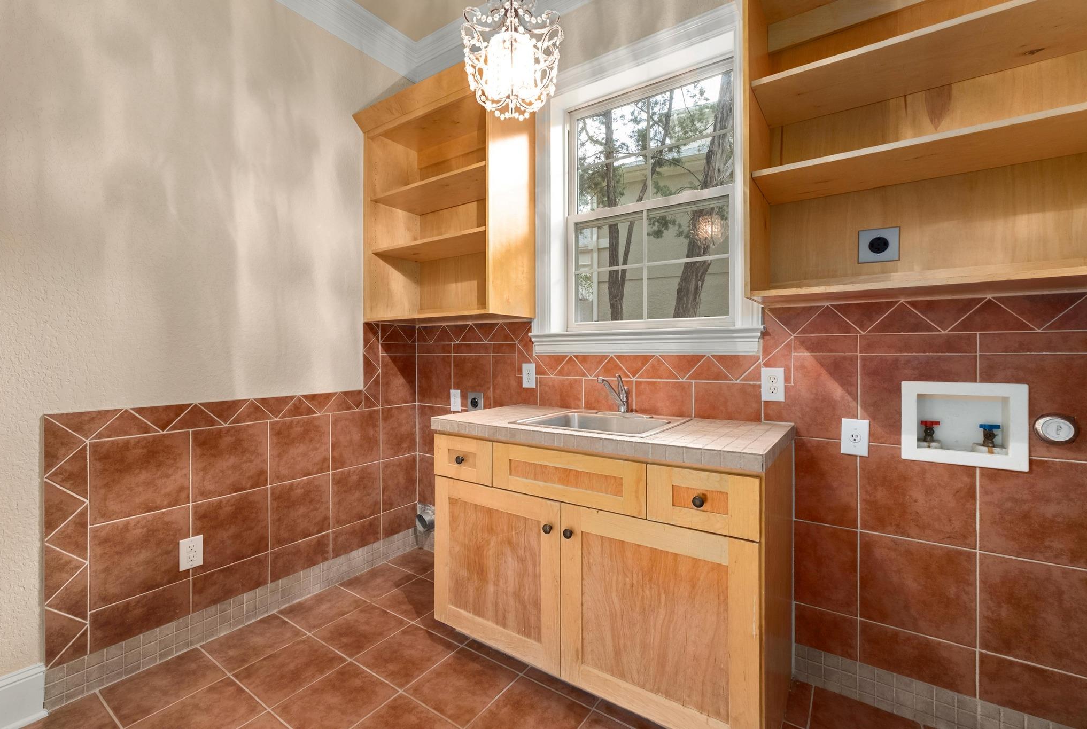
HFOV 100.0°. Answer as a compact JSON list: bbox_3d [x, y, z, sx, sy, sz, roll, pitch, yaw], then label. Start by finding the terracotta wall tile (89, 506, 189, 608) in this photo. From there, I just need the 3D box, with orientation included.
[{"bbox_3d":[-1.522,0.721,1.734,0.010,0.301,0.297,1,1,34],"label":"terracotta wall tile"}]

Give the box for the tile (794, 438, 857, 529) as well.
[{"bbox_3d":[1.008,0.420,1.622,0.188,0.298,0.010,1,1,34],"label":"tile"}]

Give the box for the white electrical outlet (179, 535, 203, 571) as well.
[{"bbox_3d":[-1.425,0.764,1.846,0.009,0.122,0.079,1,1,34],"label":"white electrical outlet"}]

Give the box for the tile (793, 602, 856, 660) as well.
[{"bbox_3d":[1.014,0.961,1.642,0.192,0.150,0.010,0,1,34],"label":"tile"}]

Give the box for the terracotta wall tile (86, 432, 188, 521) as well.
[{"bbox_3d":[-1.526,0.420,1.736,0.010,0.298,0.296,1,1,34],"label":"terracotta wall tile"}]

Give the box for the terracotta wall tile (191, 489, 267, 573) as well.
[{"bbox_3d":[-1.353,0.717,1.983,0.010,0.301,0.297,1,1,34],"label":"terracotta wall tile"}]

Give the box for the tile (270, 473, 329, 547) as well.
[{"bbox_3d":[-1.188,0.715,2.241,0.010,0.298,0.296,1,1,34],"label":"tile"}]

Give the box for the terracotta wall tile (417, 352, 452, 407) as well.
[{"bbox_3d":[-0.650,0.098,2.735,0.294,0.302,0.010,1,1,34],"label":"terracotta wall tile"}]

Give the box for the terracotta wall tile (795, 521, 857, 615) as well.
[{"bbox_3d":[1.008,0.724,1.627,0.188,0.298,0.010,1,1,34],"label":"terracotta wall tile"}]

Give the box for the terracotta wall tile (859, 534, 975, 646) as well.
[{"bbox_3d":[1.220,0.731,1.499,0.299,0.304,0.010,0,1,34],"label":"terracotta wall tile"}]

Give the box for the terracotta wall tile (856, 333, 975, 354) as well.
[{"bbox_3d":[1.210,-0.068,1.477,0.295,0.062,0.010,1,1,34],"label":"terracotta wall tile"}]

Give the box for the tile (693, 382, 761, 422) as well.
[{"bbox_3d":[0.722,0.143,1.794,0.248,0.143,0.010,1,1,34],"label":"tile"}]

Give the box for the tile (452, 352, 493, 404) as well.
[{"bbox_3d":[-0.398,0.099,2.553,0.295,0.299,0.010,1,1,34],"label":"tile"}]

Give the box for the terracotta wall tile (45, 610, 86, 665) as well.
[{"bbox_3d":[-1.636,0.918,1.567,0.010,0.205,0.097,1,1,34],"label":"terracotta wall tile"}]

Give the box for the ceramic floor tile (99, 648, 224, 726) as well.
[{"bbox_3d":[-1.381,1.169,1.665,0.287,0.010,0.293,1,1,34],"label":"ceramic floor tile"}]

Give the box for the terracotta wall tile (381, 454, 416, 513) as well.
[{"bbox_3d":[-0.857,0.706,2.719,0.010,0.301,0.259,1,1,34],"label":"terracotta wall tile"}]

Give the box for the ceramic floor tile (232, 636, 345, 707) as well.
[{"bbox_3d":[-0.972,1.175,1.763,0.299,0.010,0.299,1,1,34],"label":"ceramic floor tile"}]

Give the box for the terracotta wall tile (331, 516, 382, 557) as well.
[{"bbox_3d":[-1.015,0.937,2.488,0.010,0.146,0.299,1,1,34],"label":"terracotta wall tile"}]

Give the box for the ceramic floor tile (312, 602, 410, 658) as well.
[{"bbox_3d":[-0.802,1.175,2.020,0.299,0.010,0.306,0,1,34],"label":"ceramic floor tile"}]

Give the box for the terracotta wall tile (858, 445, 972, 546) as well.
[{"bbox_3d":[1.219,0.425,1.495,0.299,0.301,0.010,0,1,34],"label":"terracotta wall tile"}]

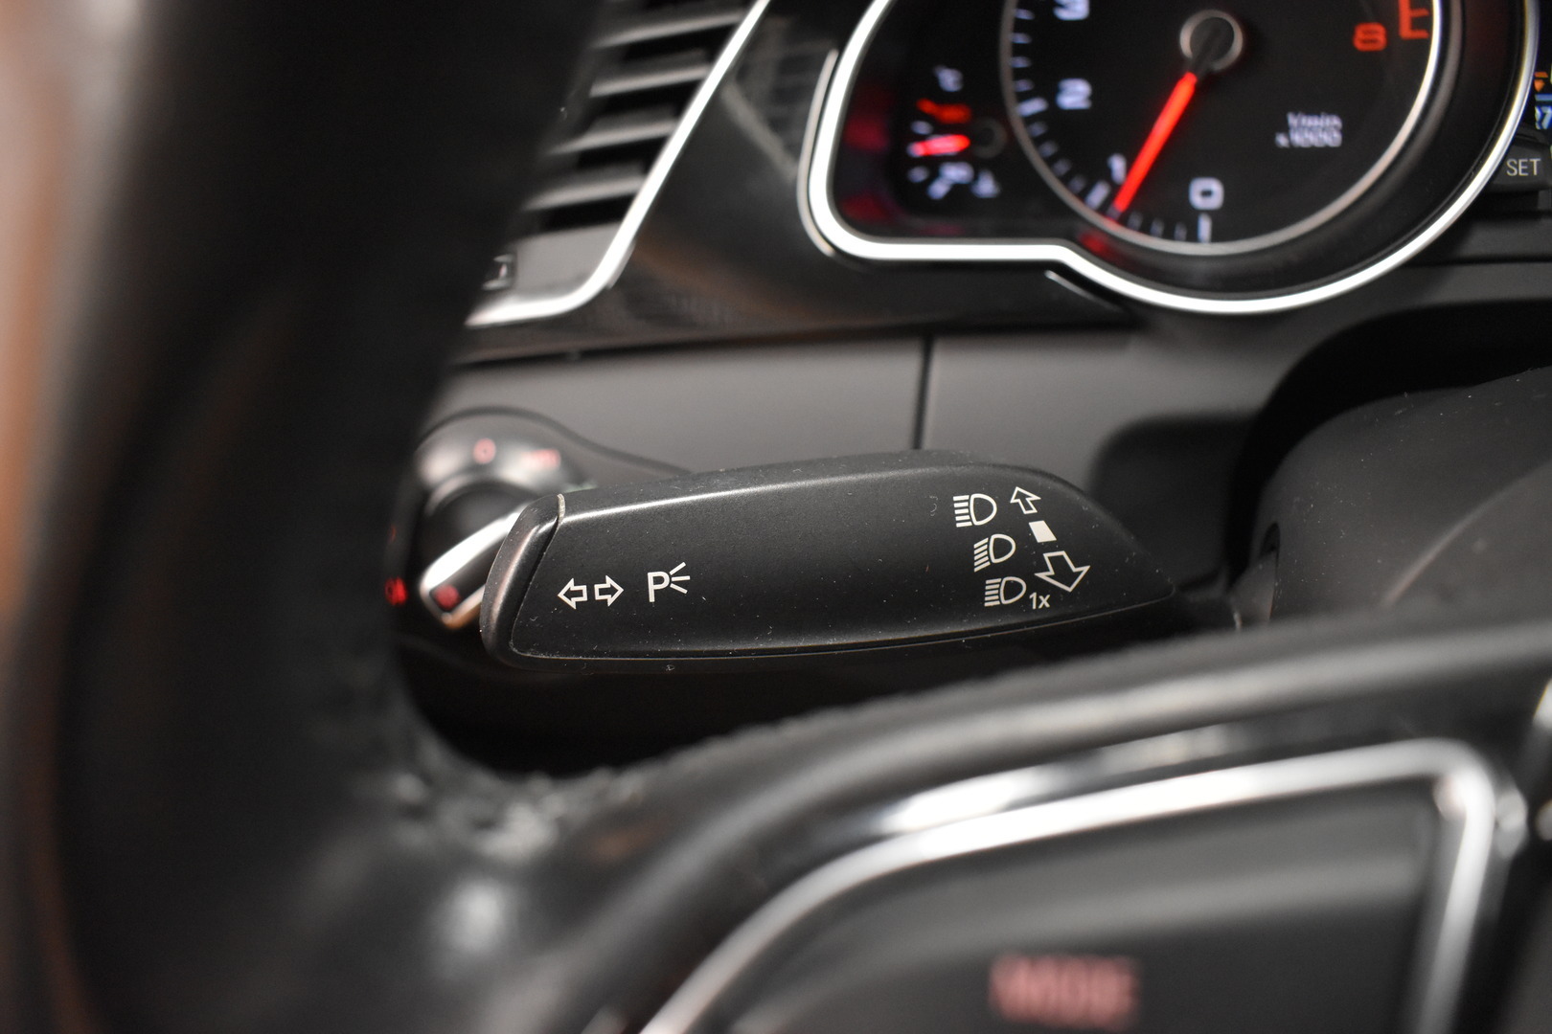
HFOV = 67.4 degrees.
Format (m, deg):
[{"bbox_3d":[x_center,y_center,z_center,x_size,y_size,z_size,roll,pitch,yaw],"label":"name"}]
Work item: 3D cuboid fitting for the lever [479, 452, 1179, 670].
[{"bbox_3d":[0.008,0.007,0.195,0.115,0.032,0.024,-4,-3,0],"label":"lever"}]

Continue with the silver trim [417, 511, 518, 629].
[{"bbox_3d":[-0.073,0.013,0.295,0.036,0.013,0.012,-37,1,-5],"label":"silver trim"}]

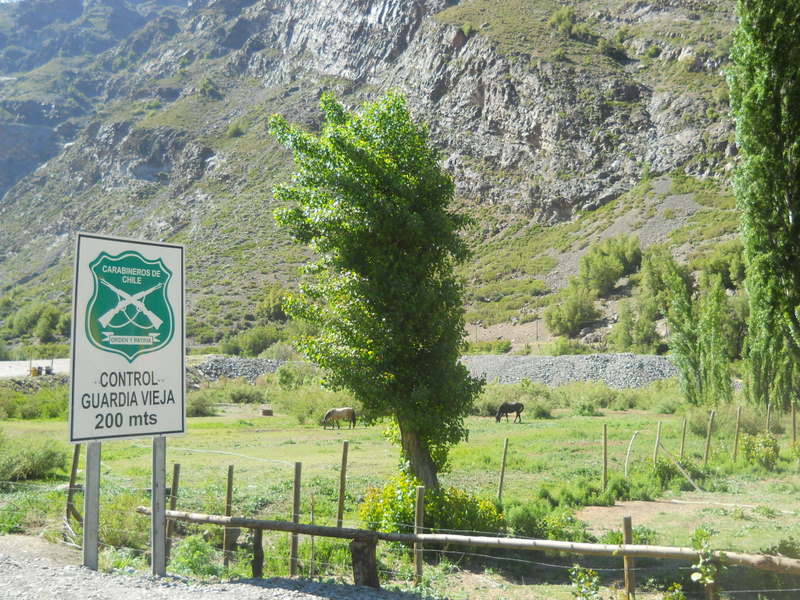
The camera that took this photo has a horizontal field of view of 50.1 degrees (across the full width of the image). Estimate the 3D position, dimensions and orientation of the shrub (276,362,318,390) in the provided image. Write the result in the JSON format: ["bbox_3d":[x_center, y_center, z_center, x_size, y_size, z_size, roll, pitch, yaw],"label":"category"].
[{"bbox_3d":[-11.082,8.231,92.000,4.626,3.228,4.164,0,-3,0],"label":"shrub"}]

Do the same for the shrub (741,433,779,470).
[{"bbox_3d":[8.619,3.632,20.500,0.911,0.959,0.865,0,-3,0],"label":"shrub"}]

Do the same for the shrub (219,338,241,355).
[{"bbox_3d":[-26.918,7.420,135.000,3.473,2.684,3.300,0,-3,0],"label":"shrub"}]

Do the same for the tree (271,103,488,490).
[{"bbox_3d":[-0.450,-0.064,15.700,3.811,7.491,3.621,0,-3,0],"label":"tree"}]

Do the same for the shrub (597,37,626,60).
[{"bbox_3d":[65.545,-77.941,265.000,9.018,7.289,7.215,0,-4,0],"label":"shrub"}]

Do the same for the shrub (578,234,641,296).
[{"bbox_3d":[40.425,-6.657,165.000,11.605,11.724,9.284,0,-4,0],"label":"shrub"}]

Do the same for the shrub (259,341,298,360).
[{"bbox_3d":[-16.556,6.910,117.000,5.610,3.010,4.768,0,-3,0],"label":"shrub"}]

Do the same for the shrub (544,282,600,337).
[{"bbox_3d":[27.234,1.579,135.000,8.841,8.683,8.399,0,-3,0],"label":"shrub"}]

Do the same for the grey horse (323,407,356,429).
[{"bbox_3d":[-4.068,7.901,57.500,2.270,1.470,0.550,0,-4,0],"label":"grey horse"}]

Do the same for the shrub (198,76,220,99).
[{"bbox_3d":[-82.429,-91.948,370.000,9.234,9.329,7.849,0,-4,0],"label":"shrub"}]

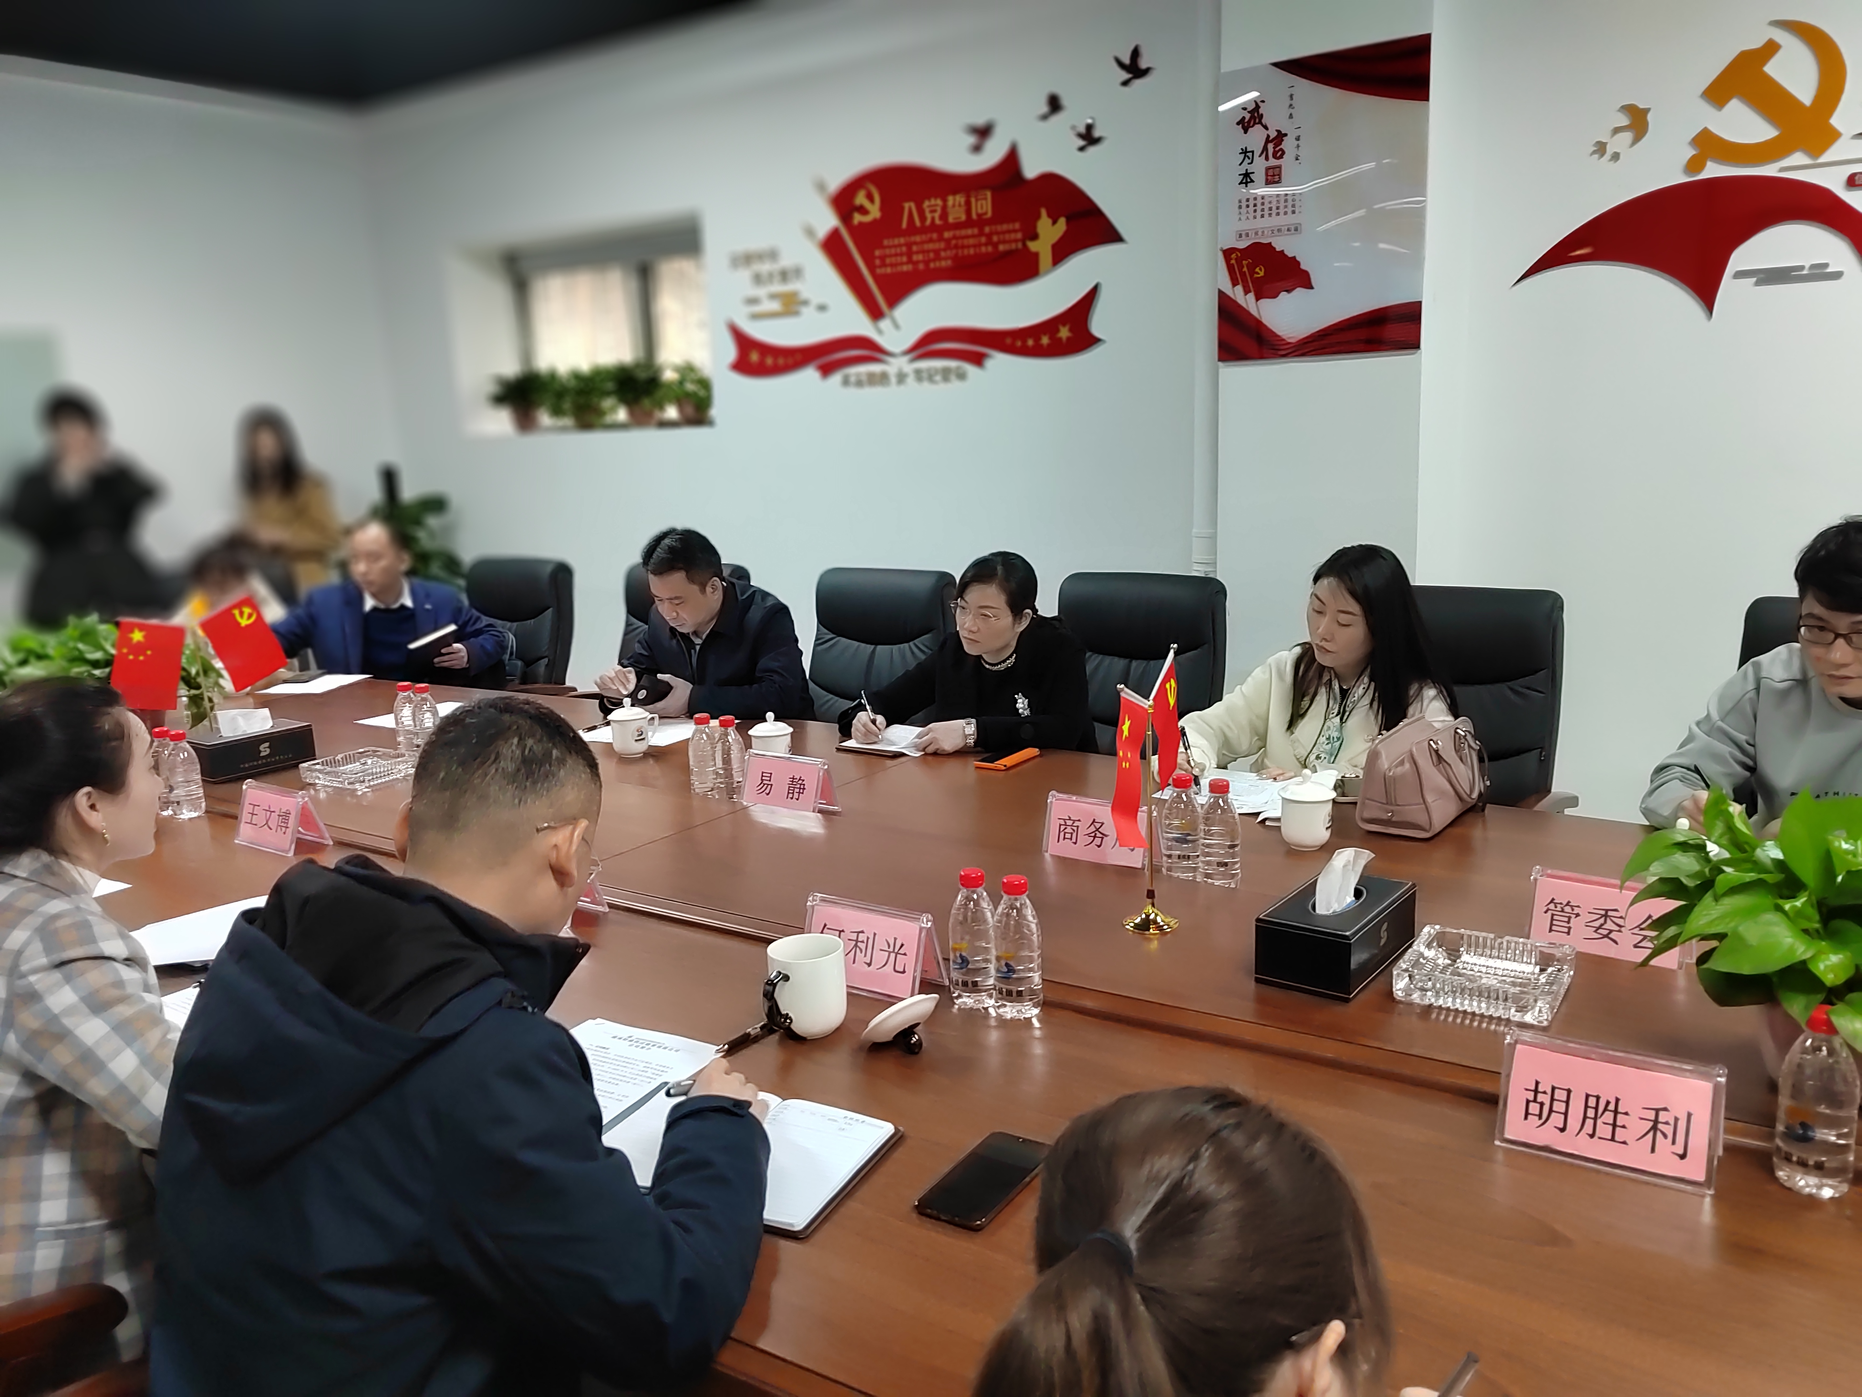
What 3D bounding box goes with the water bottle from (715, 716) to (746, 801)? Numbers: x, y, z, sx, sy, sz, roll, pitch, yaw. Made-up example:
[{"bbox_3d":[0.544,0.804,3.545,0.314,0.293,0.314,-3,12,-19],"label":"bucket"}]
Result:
[{"bbox_3d":[-0.413,0.125,2.539,0.061,0.175,0.061,-2,12,0],"label":"water bottle"}]

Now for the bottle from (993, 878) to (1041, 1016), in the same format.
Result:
[{"bbox_3d":[0.108,0.315,1.565,0.062,0.179,0.062,-2,10,0],"label":"bottle"}]

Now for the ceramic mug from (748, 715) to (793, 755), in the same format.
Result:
[{"bbox_3d":[-0.354,0.096,2.774,0.096,0.130,0.114,-1,12,7],"label":"ceramic mug"}]

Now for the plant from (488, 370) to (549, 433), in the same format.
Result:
[{"bbox_3d":[-1.966,-1.415,5.897,0.275,0.295,0.267,5,14,30],"label":"plant"}]

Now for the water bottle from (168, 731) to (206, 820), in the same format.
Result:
[{"bbox_3d":[-1.557,0.159,2.581,0.061,0.175,0.061,5,14,31],"label":"water bottle"}]

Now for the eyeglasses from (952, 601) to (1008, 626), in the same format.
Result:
[{"bbox_3d":[0.152,-0.215,2.978,0.140,0.045,0.135,18,22,37],"label":"eyeglasses"}]

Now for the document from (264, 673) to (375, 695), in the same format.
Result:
[{"bbox_3d":[-2.008,-0.049,4.064,0.215,0.004,0.295,0,12,12],"label":"document"}]

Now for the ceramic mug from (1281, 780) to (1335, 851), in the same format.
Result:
[{"bbox_3d":[0.657,0.191,2.147,0.114,0.130,0.096,-13,16,-41],"label":"ceramic mug"}]

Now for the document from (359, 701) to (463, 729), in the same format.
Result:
[{"bbox_3d":[-1.574,0.051,3.811,0.210,0.005,0.300,4,12,30],"label":"document"}]

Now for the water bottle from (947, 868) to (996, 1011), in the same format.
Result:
[{"bbox_3d":[0.057,0.318,1.658,0.063,0.183,0.063,-2,11,0],"label":"water bottle"}]

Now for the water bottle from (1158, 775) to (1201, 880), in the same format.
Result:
[{"bbox_3d":[0.405,0.210,1.990,0.061,0.175,0.061,5,14,31],"label":"water bottle"}]

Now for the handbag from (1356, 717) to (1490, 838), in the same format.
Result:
[{"bbox_3d":[0.907,0.128,2.263,0.145,0.187,0.260,9,16,42],"label":"handbag"}]

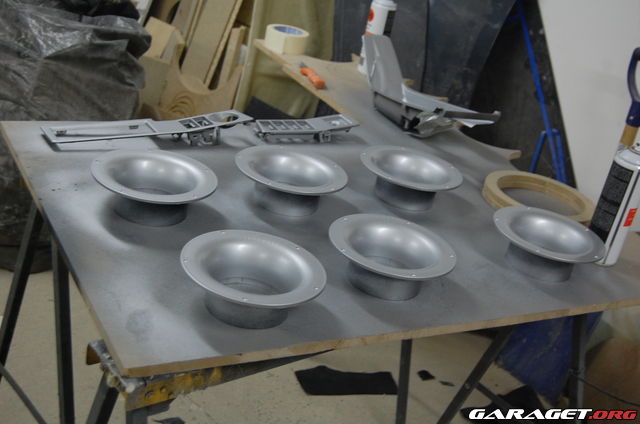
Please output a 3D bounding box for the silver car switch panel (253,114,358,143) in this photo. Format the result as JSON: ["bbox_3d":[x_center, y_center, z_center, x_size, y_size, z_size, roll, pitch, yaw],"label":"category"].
[{"bbox_3d":[-0.032,-0.167,1.704,0.240,0.035,0.066,-4,30,-34],"label":"silver car switch panel"}]

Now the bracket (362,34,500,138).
[{"bbox_3d":[0.260,-0.294,1.962,0.255,0.168,0.275,-4,30,-34],"label":"bracket"}]

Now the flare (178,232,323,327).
[{"bbox_3d":[-0.089,0.094,1.092,0.186,0.061,0.186,12,25,-4],"label":"flare"}]

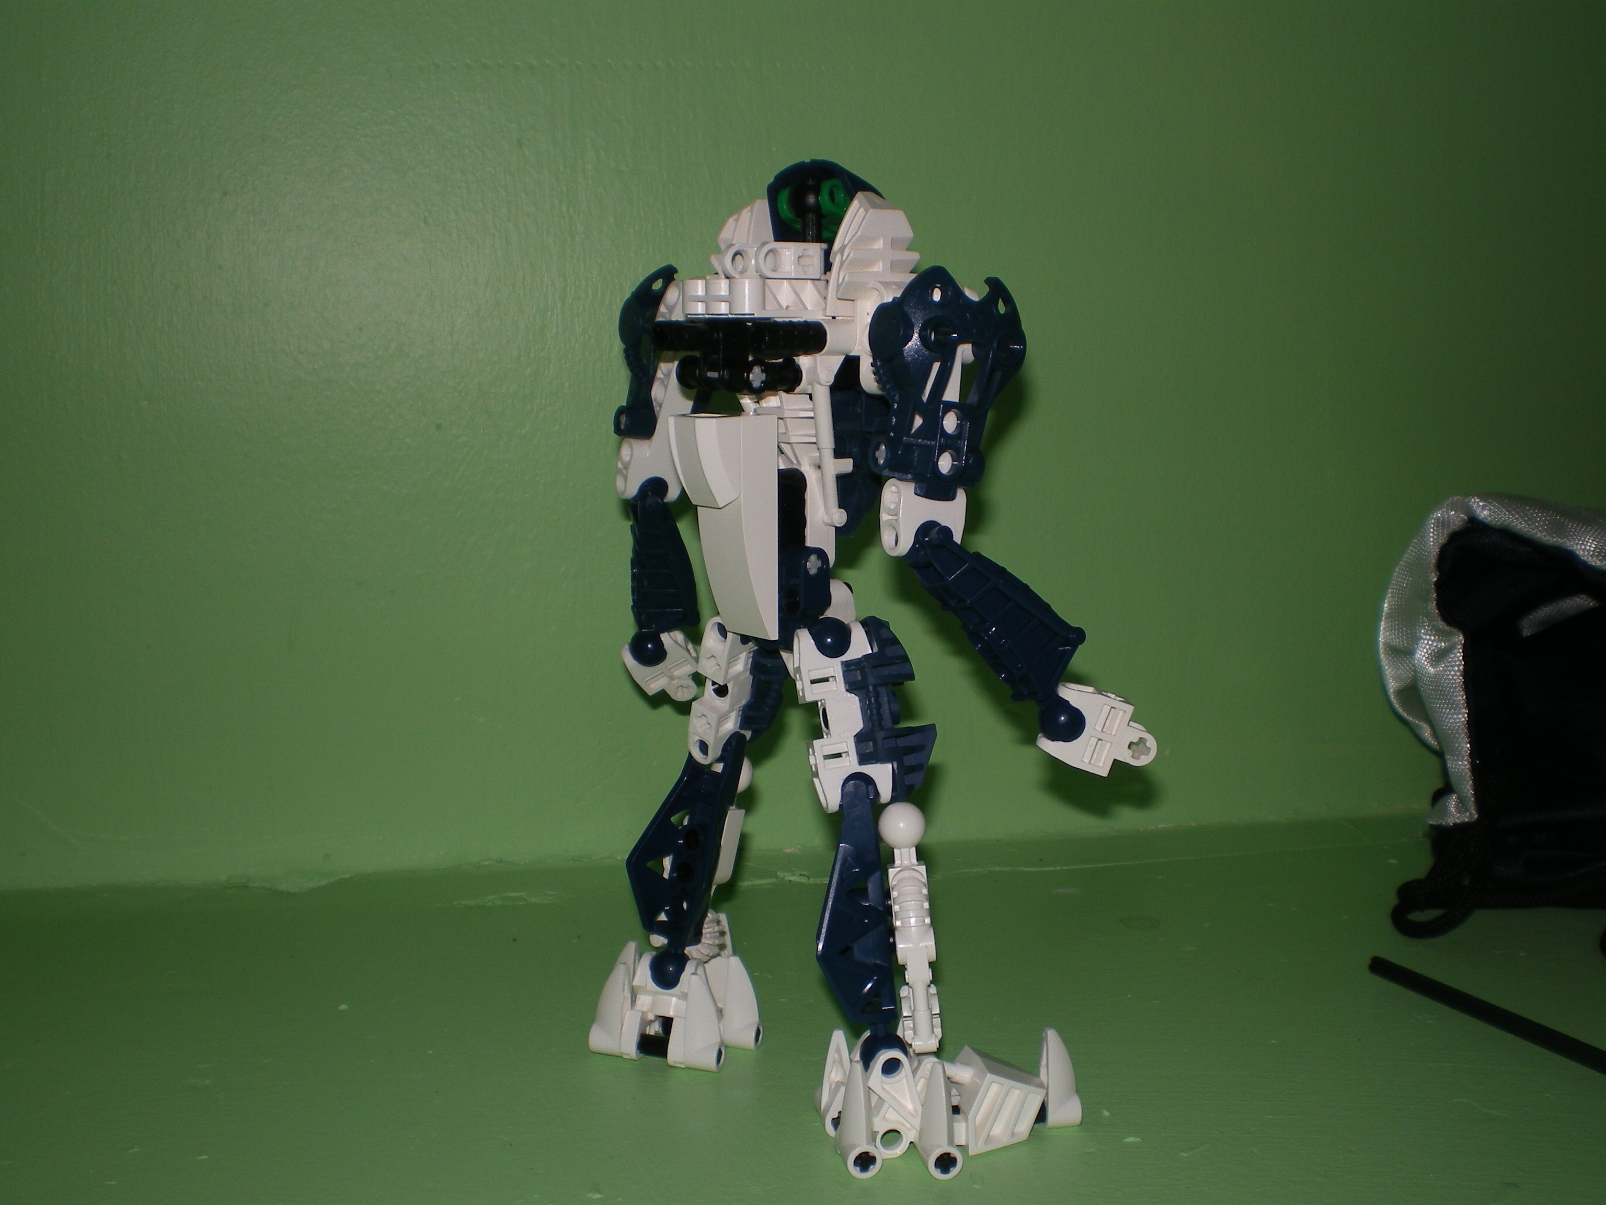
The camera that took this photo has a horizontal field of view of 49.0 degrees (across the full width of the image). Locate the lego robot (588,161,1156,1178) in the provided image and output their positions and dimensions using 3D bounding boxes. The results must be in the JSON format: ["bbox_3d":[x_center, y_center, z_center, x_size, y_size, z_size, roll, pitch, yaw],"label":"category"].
[{"bbox_3d":[0.007,0.005,0.408,0.143,0.217,0.092,8,12,42],"label":"lego robot"}]

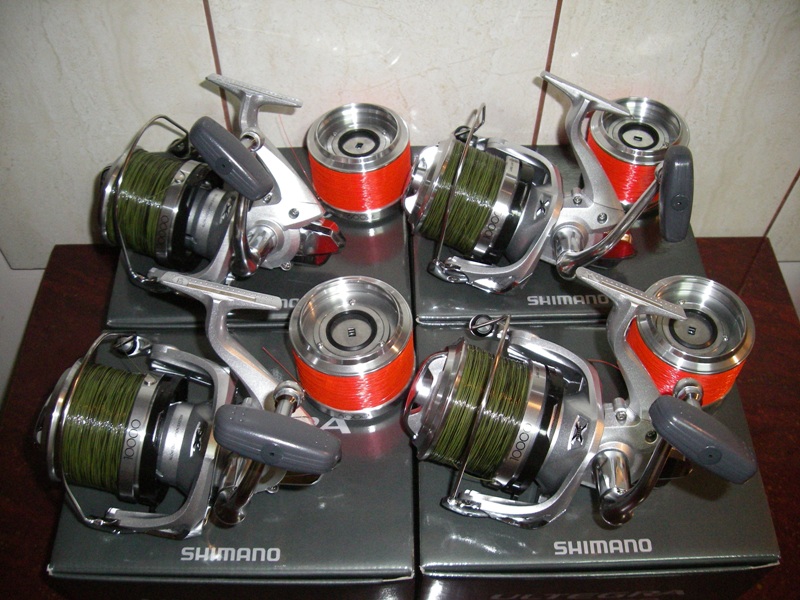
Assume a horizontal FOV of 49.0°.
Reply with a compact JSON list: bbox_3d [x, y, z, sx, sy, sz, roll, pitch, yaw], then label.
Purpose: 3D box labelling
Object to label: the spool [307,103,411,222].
[{"bbox_3d":[-0.028,-0.097,0.623,0.070,0.055,0.070,0,55,0],"label":"spool"}]

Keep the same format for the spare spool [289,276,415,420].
[{"bbox_3d":[-0.028,0.031,0.533,0.070,0.057,0.070,0,55,0],"label":"spare spool"}]

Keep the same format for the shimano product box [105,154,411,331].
[{"bbox_3d":[-0.094,-0.013,0.677,0.202,0.130,0.156,0,55,-1],"label":"shimano product box"}]

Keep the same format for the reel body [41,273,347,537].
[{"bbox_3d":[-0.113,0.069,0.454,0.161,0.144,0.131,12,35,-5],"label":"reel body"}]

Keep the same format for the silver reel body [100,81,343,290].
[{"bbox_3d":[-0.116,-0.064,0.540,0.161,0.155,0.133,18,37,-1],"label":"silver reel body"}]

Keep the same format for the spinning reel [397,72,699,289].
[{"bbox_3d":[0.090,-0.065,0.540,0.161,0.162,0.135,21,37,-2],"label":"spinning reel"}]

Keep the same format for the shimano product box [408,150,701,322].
[{"bbox_3d":[0.109,-0.016,0.680,0.202,0.130,0.156,0,55,-1],"label":"shimano product box"}]

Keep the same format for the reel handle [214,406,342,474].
[{"bbox_3d":[-0.052,0.060,0.377,0.056,0.020,0.023,15,25,-6],"label":"reel handle"}]

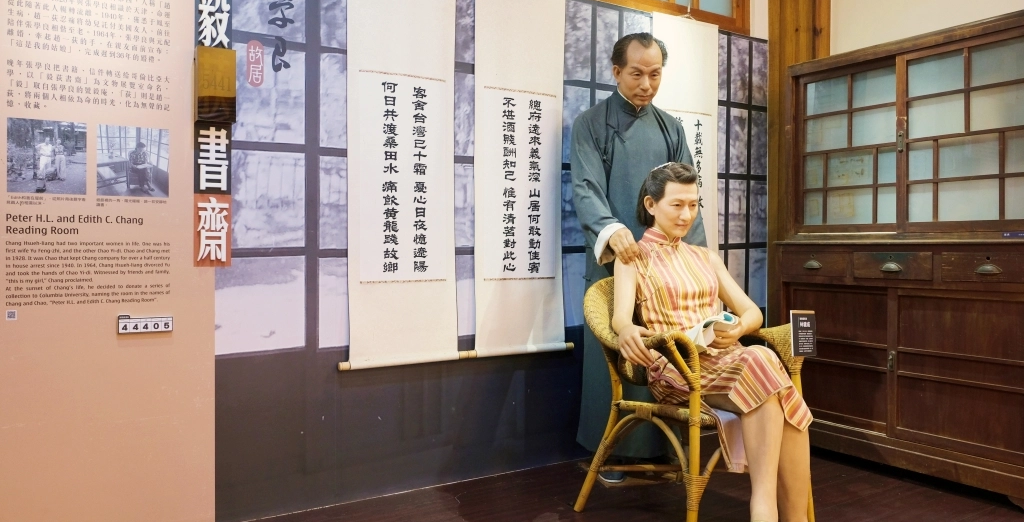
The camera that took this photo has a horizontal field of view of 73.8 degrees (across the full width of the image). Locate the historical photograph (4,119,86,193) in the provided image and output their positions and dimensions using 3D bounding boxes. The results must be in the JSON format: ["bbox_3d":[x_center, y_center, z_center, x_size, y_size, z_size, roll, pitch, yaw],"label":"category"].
[{"bbox_3d":[-1.266,-0.284,1.862,0.180,0.201,0.010,-1,1,-31],"label":"historical photograph"}]

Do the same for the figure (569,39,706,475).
[{"bbox_3d":[0.488,-0.027,2.604,0.597,1.689,0.475,0,1,-19],"label":"figure"}]

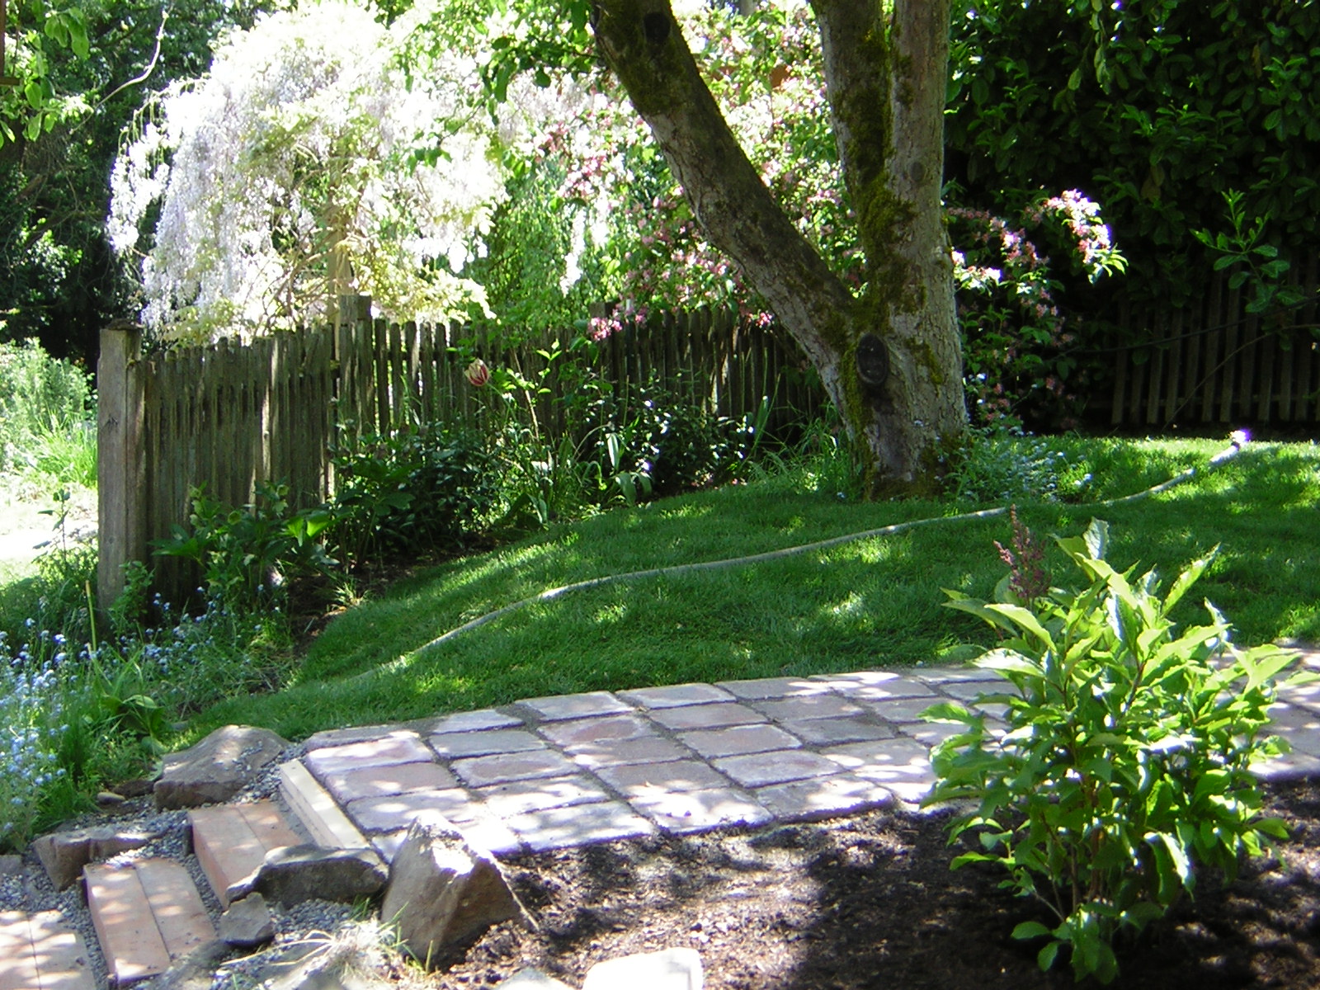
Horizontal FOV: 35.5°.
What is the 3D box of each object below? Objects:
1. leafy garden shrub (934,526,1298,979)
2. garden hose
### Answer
[{"bbox_3d":[0.757,0.400,3.400,0.620,0.740,0.580,1,11,0],"label":"leafy garden shrub"},{"bbox_3d":[0.690,0.103,6.070,3.550,0.210,0.300,-7,14,-36],"label":"garden hose"}]

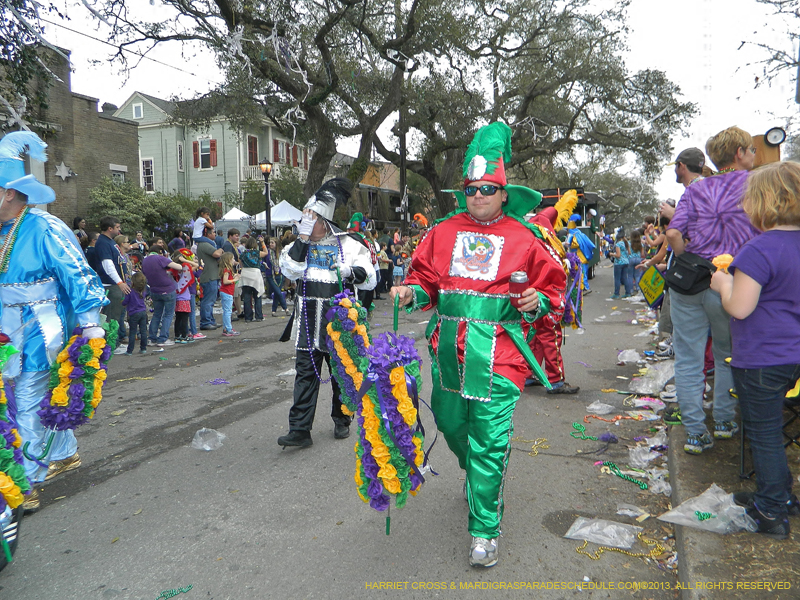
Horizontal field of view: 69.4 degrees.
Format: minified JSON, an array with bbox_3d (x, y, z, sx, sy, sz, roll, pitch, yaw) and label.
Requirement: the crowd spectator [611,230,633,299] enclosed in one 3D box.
[{"bbox_3d":[5.427,-0.894,14.082,0.380,1.661,0.480,5,8,41],"label":"crowd spectator"}]

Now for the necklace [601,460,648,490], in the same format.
[{"bbox_3d":[1.361,1.049,3.495,0.110,0.020,0.400,-3,6,-14],"label":"necklace"}]

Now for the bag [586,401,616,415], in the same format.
[{"bbox_3d":[1.688,0.883,4.838,0.200,0.060,0.250,-1,6,0],"label":"bag"}]

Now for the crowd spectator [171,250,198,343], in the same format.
[{"bbox_3d":[-3.237,-0.059,8.643,0.380,1.360,0.420,-4,7,-37],"label":"crowd spectator"}]

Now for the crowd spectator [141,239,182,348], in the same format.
[{"bbox_3d":[-3.480,-0.113,8.382,0.420,1.520,0.550,-6,8,-45],"label":"crowd spectator"}]

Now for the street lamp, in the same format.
[{"bbox_3d":[-3.712,-2.157,16.191,0.350,3.543,0.350,2,7,24],"label":"street lamp"}]

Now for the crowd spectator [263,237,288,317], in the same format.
[{"bbox_3d":[-2.587,-0.501,11.905,0.460,1.610,0.420,0,5,0],"label":"crowd spectator"}]

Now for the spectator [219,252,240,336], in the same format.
[{"bbox_3d":[-2.659,-0.095,9.007,0.330,1.280,0.360,-2,6,-8],"label":"spectator"}]

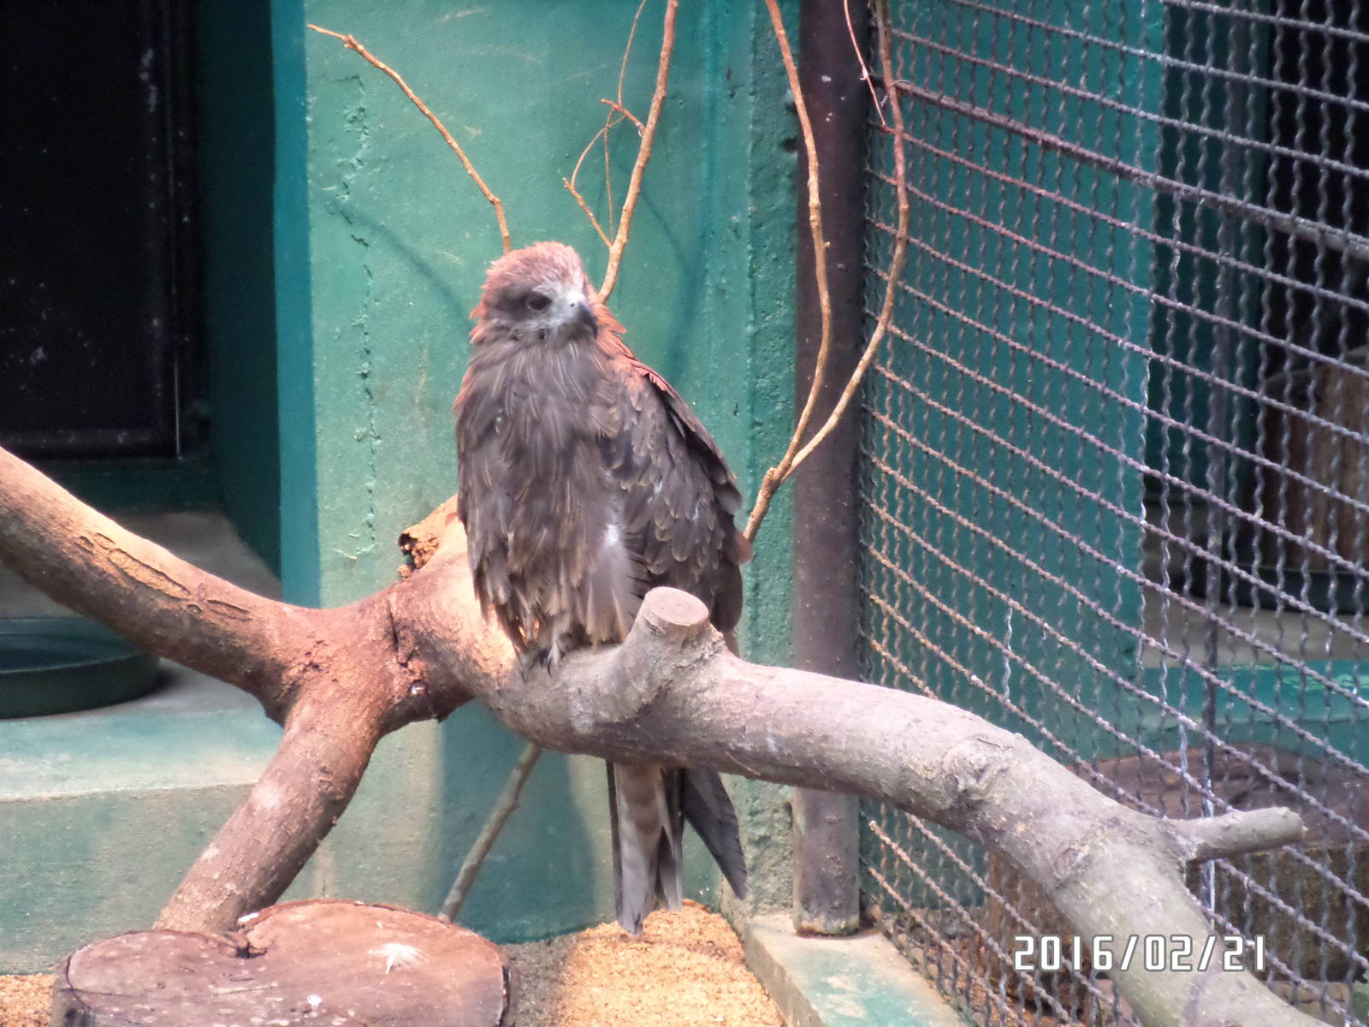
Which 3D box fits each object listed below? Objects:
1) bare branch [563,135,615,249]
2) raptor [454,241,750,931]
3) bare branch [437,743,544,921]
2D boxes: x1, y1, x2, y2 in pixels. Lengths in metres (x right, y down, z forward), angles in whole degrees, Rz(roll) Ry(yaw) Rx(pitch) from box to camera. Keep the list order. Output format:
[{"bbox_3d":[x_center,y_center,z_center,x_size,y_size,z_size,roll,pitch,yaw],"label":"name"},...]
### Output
[{"bbox_3d":[-0.073,-0.246,3.330,0.042,0.088,0.030,0,12,0],"label":"bare branch"},{"bbox_3d":[-0.059,0.052,3.120,0.185,0.520,0.220,6,13,26],"label":"raptor"},{"bbox_3d":[-0.146,0.240,3.280,0.014,0.160,0.014,28,11,0],"label":"bare branch"}]

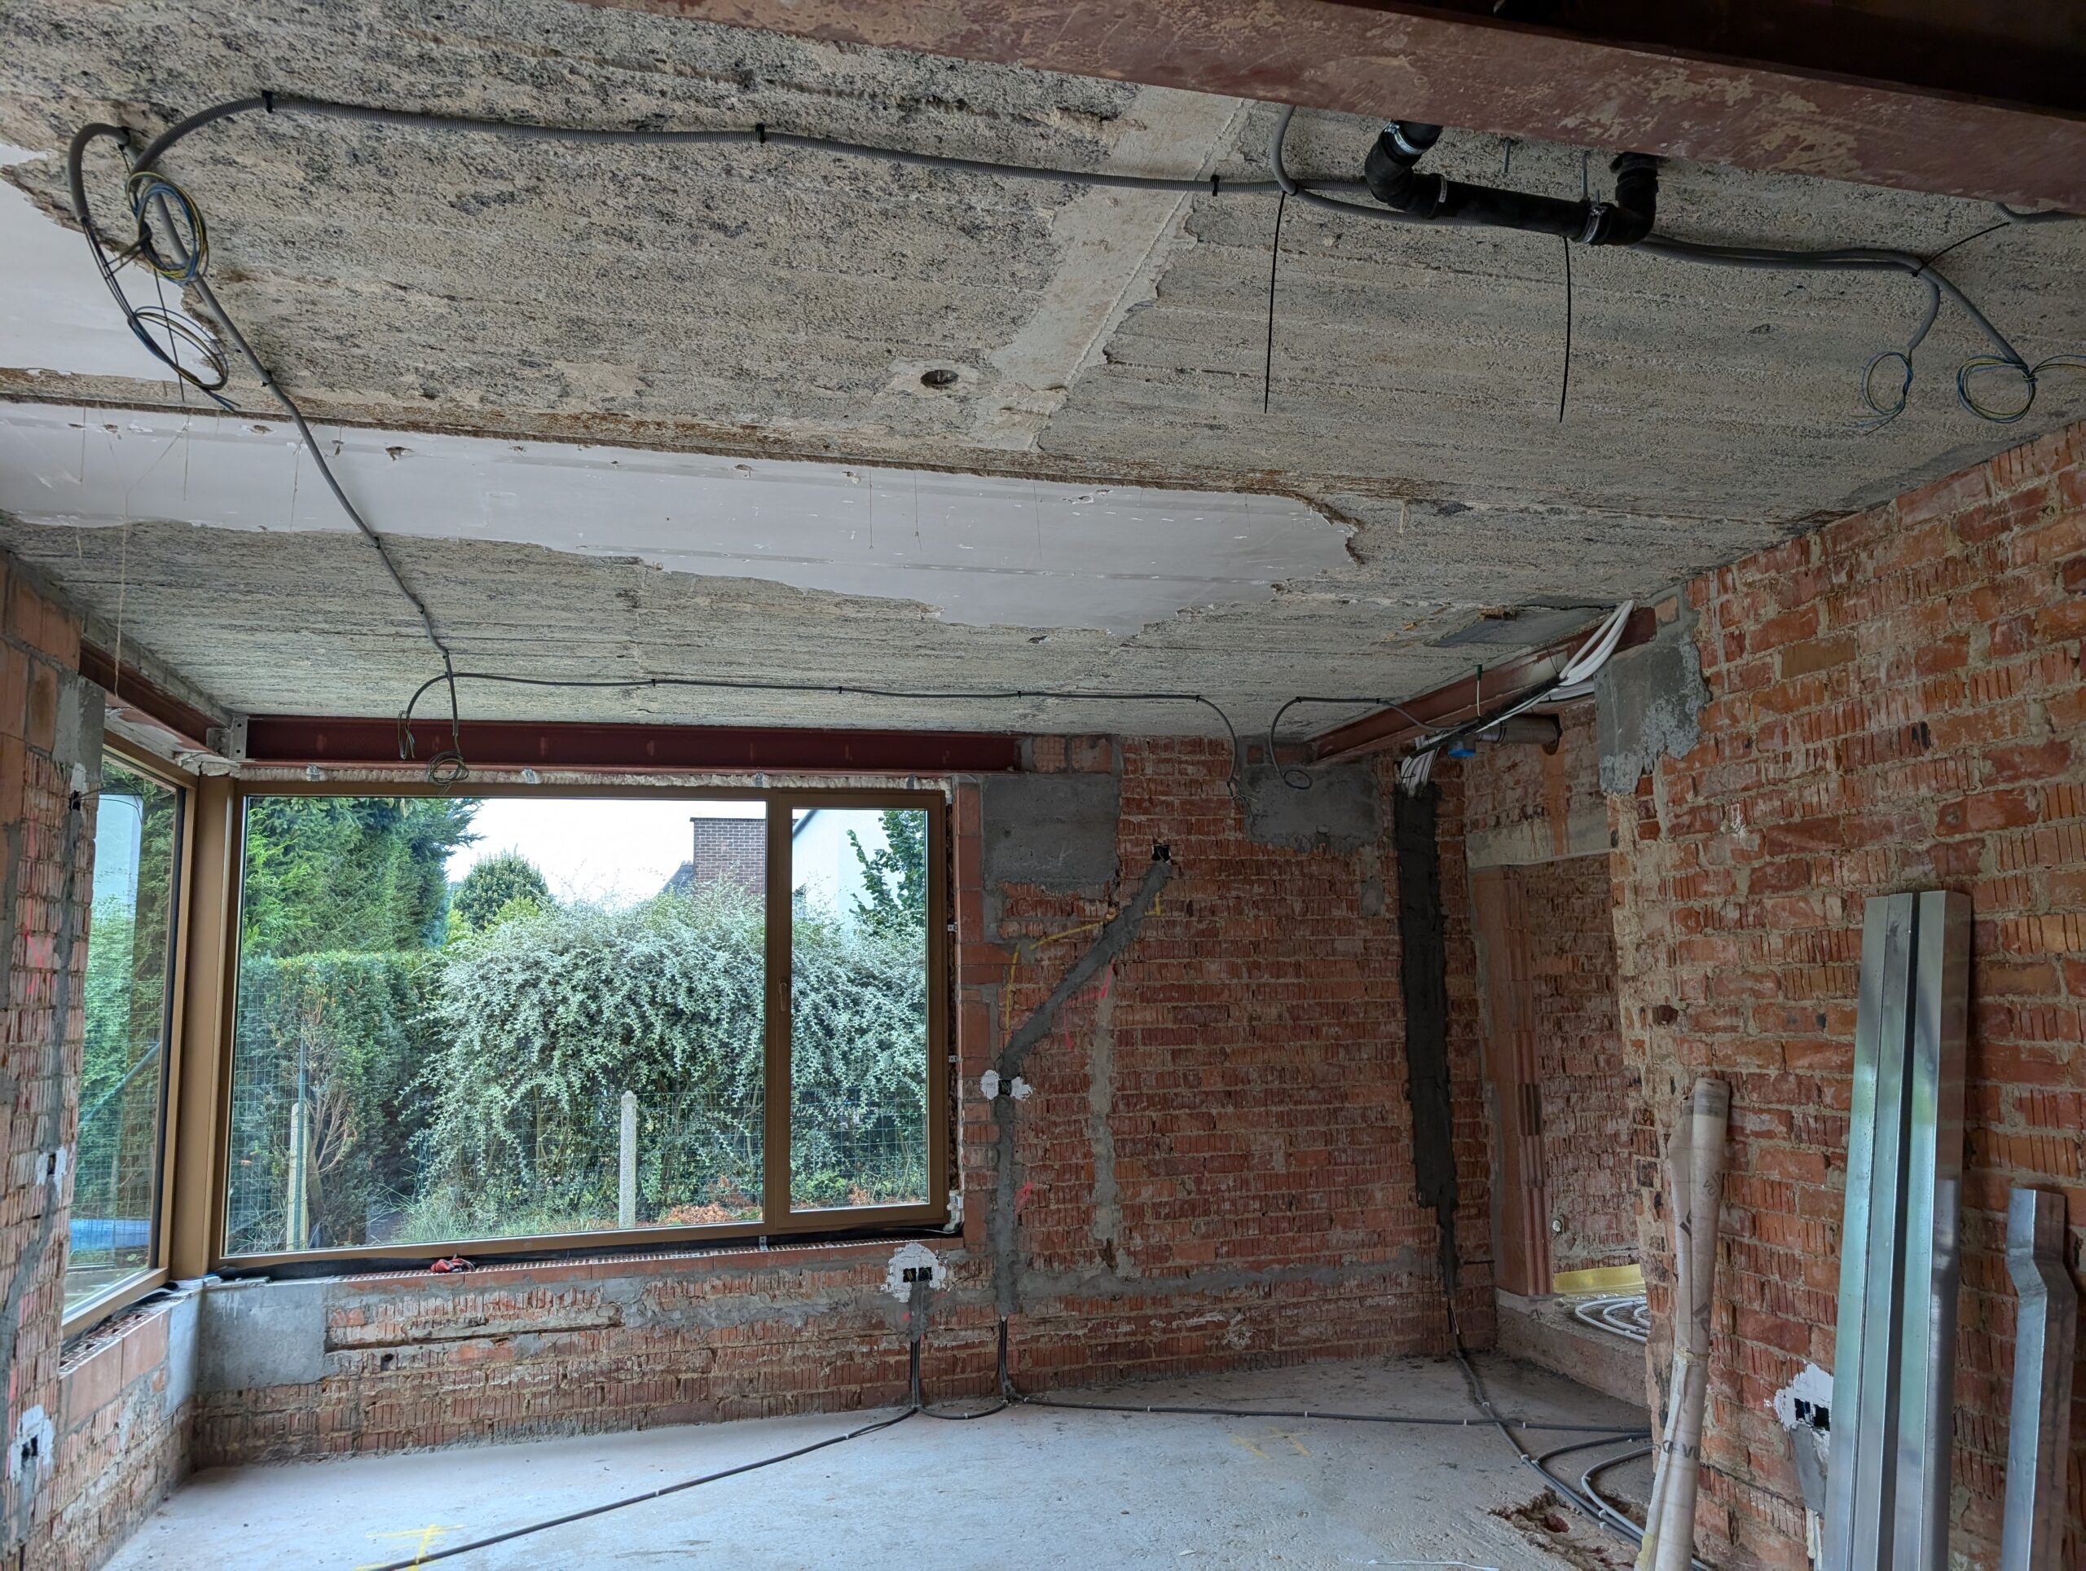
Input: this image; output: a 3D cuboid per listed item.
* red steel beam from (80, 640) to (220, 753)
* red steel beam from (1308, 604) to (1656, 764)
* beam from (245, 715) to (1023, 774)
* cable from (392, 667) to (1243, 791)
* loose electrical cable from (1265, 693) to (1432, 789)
[{"bbox_3d":[-2.596,-0.233,4.175,0.100,0.107,1.280,1,-8,-15],"label":"red steel beam"},{"bbox_3d":[1.452,-0.293,4.957,0.120,0.100,2.120,1,-8,-16],"label":"red steel beam"},{"bbox_3d":[-1.405,-0.129,5.323,2.720,0.165,0.140,1,-8,-14],"label":"beam"},{"bbox_3d":[-0.637,-0.143,4.730,2.742,0.348,0.150,1,-8,-14],"label":"cable"},{"bbox_3d":[1.081,-0.142,5.110,0.642,0.324,0.130,1,-8,-14],"label":"loose electrical cable"}]

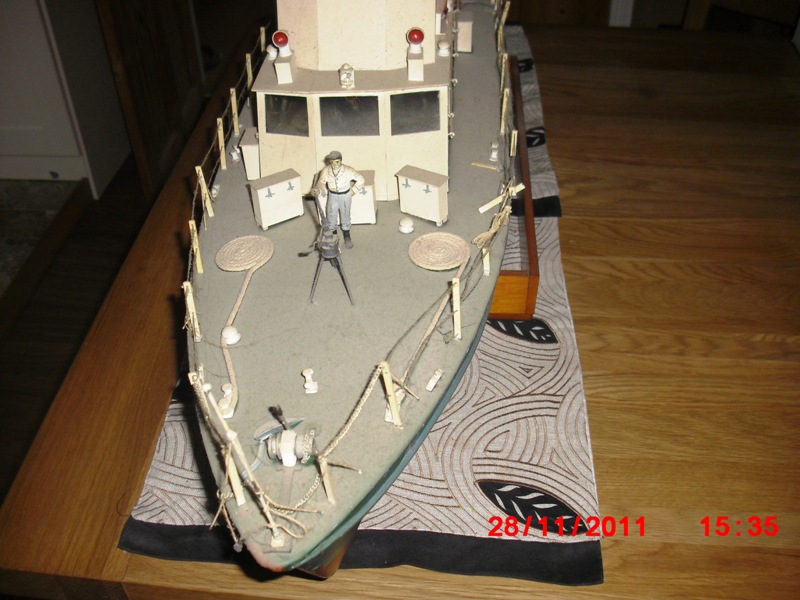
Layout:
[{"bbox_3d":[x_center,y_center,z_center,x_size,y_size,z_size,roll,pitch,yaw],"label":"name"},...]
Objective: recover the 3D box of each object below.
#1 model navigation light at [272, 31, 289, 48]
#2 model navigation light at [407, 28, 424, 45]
[{"bbox_3d":[-0.087,-0.189,0.638,0.013,0.013,0.011,-1,39,3],"label":"model navigation light"},{"bbox_3d":[0.011,-0.192,0.640,0.013,0.013,0.011,2,39,2],"label":"model navigation light"}]

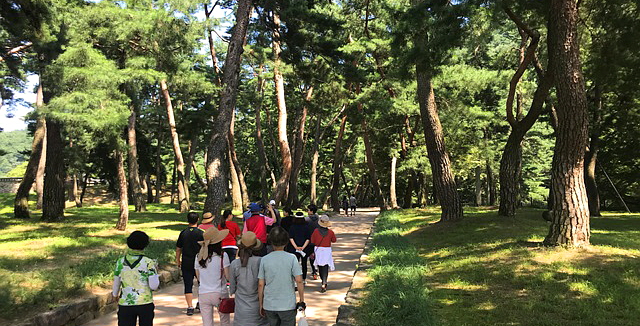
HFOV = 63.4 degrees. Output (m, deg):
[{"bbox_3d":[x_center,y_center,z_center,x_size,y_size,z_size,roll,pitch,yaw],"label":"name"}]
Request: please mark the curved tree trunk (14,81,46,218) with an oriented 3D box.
[{"bbox_3d":[-16.217,-0.756,29.000,1.739,7.618,1.255,0,-3,0],"label":"curved tree trunk"}]

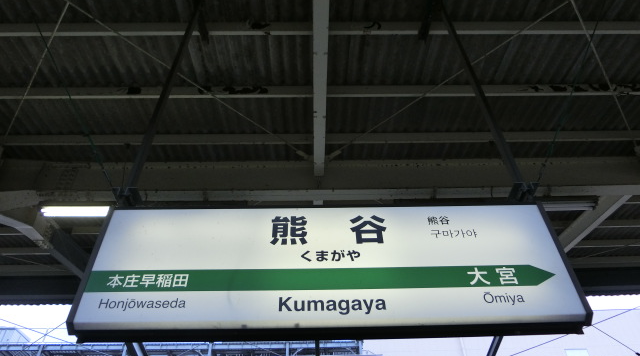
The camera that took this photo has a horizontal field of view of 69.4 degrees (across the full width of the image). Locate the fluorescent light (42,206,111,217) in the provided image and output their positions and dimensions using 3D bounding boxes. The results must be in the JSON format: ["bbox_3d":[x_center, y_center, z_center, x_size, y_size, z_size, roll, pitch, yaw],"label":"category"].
[{"bbox_3d":[-2.100,0.363,5.500,2.450,0.110,0.170,-1,-44,-1],"label":"fluorescent light"}]

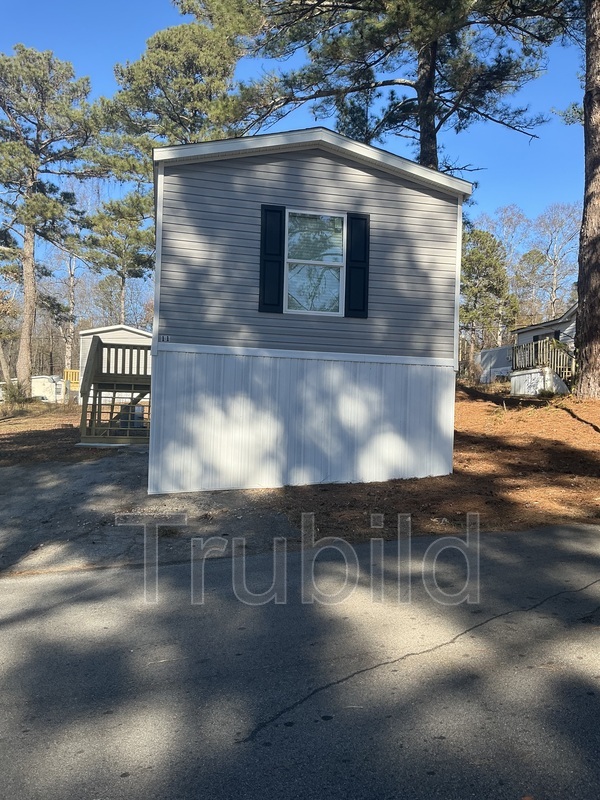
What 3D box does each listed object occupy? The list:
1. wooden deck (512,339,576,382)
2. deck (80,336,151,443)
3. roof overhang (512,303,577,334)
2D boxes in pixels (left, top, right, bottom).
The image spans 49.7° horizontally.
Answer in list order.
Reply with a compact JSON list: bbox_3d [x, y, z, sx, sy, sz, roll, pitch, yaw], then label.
[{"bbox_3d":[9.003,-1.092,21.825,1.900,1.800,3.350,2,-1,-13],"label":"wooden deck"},{"bbox_3d":[-4.403,-0.276,16.100,1.600,2.580,3.400,2,-1,-13],"label":"deck"},{"bbox_3d":[9.816,-3.115,25.426,1.000,0.650,4.300,2,-1,-13],"label":"roof overhang"}]

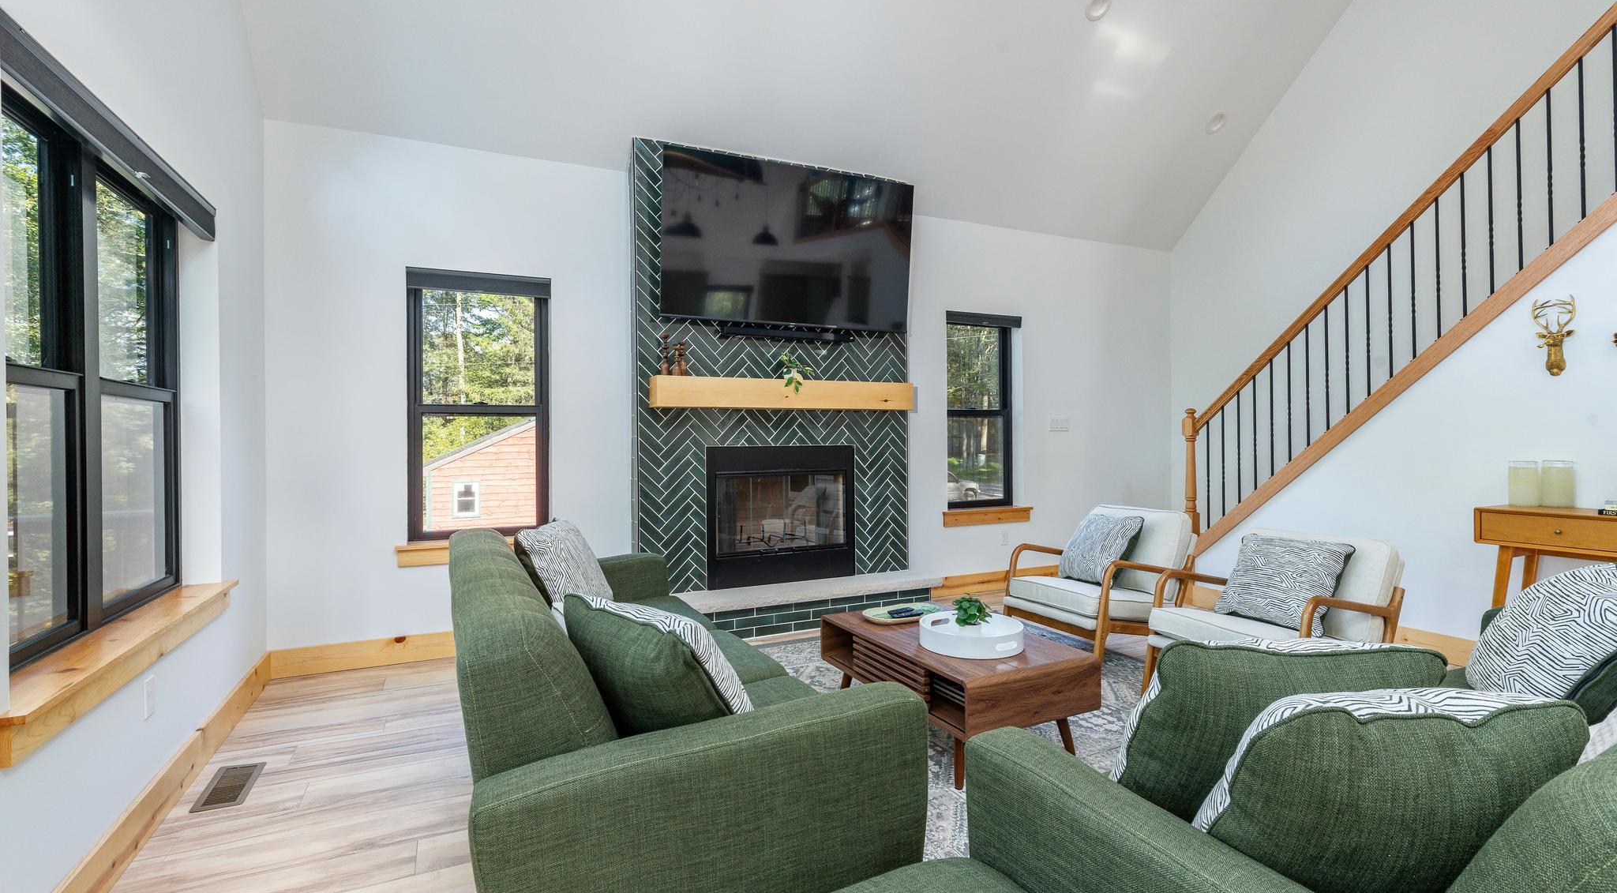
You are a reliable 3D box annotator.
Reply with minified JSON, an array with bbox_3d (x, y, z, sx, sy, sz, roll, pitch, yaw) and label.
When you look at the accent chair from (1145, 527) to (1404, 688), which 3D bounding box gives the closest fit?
[{"bbox_3d":[1.996,0.759,3.110,0.815,0.765,0.675,-1,1,-27],"label":"accent chair"}]

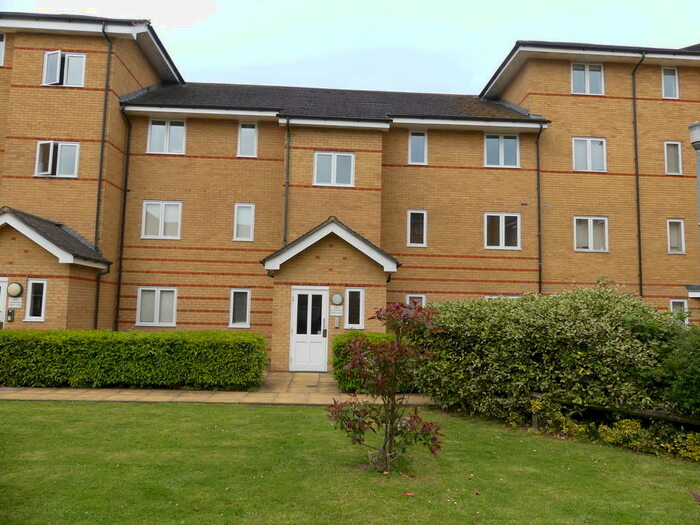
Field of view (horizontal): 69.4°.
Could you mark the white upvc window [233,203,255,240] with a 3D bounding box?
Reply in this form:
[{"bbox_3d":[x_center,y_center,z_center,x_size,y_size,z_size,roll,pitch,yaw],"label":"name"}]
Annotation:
[{"bbox_3d":[-3.249,-1.244,15.541,0.594,1.169,0.100,2,-5,-3],"label":"white upvc window"}]

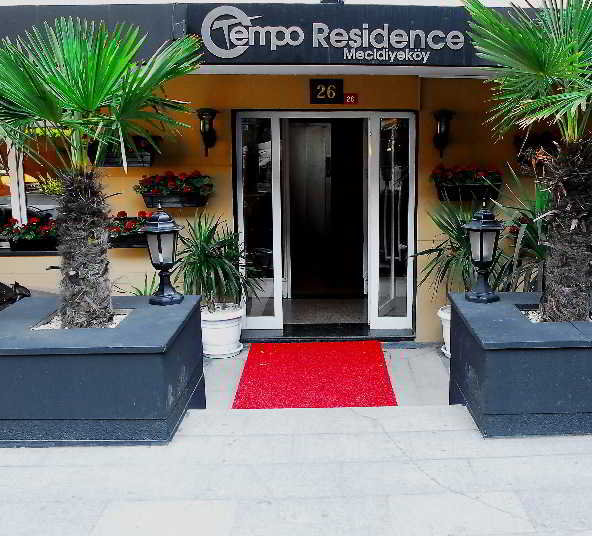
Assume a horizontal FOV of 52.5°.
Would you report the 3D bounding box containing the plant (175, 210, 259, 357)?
[{"bbox_3d":[-0.699,0.169,5.548,0.716,1.346,0.720,0,12,0],"label":"plant"}]

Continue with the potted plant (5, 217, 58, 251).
[{"bbox_3d":[-2.443,-0.324,5.644,0.517,0.309,0.250,0,12,0],"label":"potted plant"}]

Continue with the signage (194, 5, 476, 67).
[{"bbox_3d":[0.291,-1.822,4.717,2.218,0.457,0.100,0,12,0],"label":"signage"}]

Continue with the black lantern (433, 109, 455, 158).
[{"bbox_3d":[1.331,-1.213,5.426,0.166,0.439,0.240,0,12,0],"label":"black lantern"}]

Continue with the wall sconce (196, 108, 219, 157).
[{"bbox_3d":[-0.798,-1.221,5.424,0.180,0.421,0.240,0,12,0],"label":"wall sconce"}]

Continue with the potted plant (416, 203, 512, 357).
[{"bbox_3d":[1.527,0.118,5.516,0.744,1.419,0.780,0,12,0],"label":"potted plant"}]

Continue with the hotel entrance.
[{"bbox_3d":[0.281,-0.376,5.786,1.656,2.206,0.250,0,12,0],"label":"hotel entrance"}]

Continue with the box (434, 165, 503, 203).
[{"bbox_3d":[1.566,-0.774,5.503,0.594,0.338,0.280,0,12,0],"label":"box"}]

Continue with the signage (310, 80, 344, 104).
[{"bbox_3d":[0.285,-1.597,5.454,0.306,0.218,0.020,0,12,0],"label":"signage"}]

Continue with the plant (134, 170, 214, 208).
[{"bbox_3d":[-1.110,-0.721,5.515,0.701,0.339,0.280,0,12,0],"label":"plant"}]

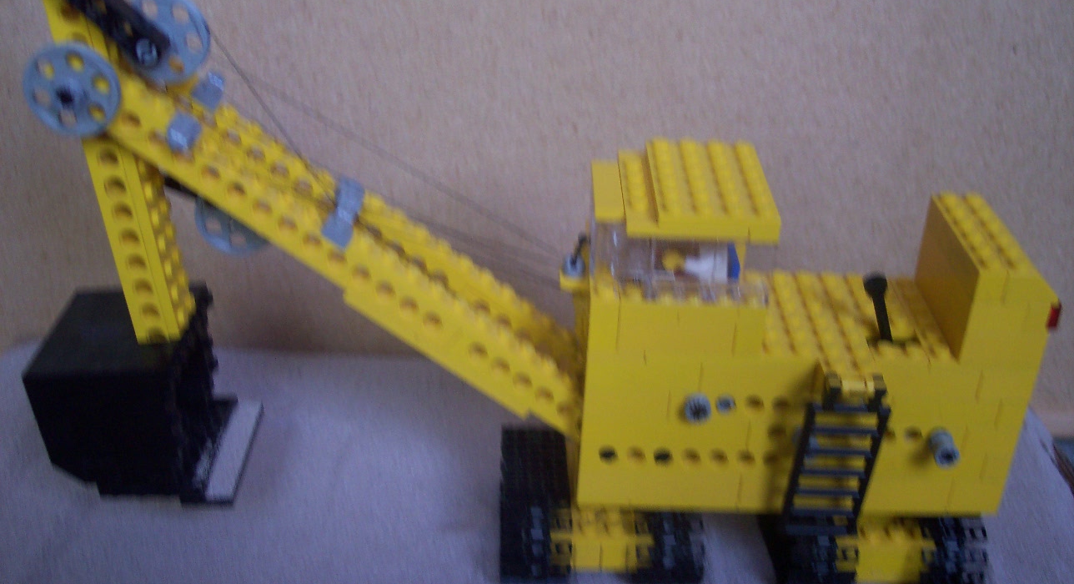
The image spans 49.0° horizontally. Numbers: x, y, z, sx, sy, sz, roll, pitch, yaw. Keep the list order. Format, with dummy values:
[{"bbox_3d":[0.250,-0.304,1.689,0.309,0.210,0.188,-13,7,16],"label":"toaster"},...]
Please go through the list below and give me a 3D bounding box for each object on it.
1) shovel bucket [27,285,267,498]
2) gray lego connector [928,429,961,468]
[{"bbox_3d":[-0.118,0.031,0.363,0.051,0.049,0.048,-3,31,2],"label":"shovel bucket"},{"bbox_3d":[0.116,0.044,0.335,0.007,0.007,0.009,1,31,0],"label":"gray lego connector"}]

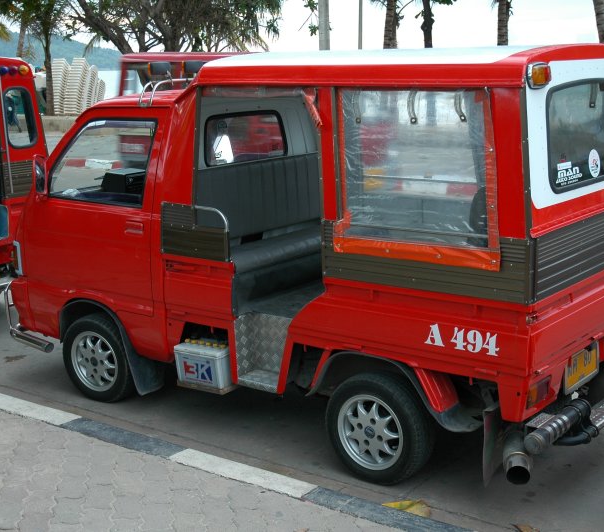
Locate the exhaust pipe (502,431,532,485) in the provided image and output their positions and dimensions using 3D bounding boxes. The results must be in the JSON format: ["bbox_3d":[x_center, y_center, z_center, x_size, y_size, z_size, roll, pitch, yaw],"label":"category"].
[{"bbox_3d":[0.896,0.787,3.970,0.120,0.120,0.270,2,26,10],"label":"exhaust pipe"}]

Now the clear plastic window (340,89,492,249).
[{"bbox_3d":[0.447,-0.397,3.843,0.700,0.625,0.020,8,10,37],"label":"clear plastic window"}]

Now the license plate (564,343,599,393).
[{"bbox_3d":[1.211,0.445,4.123,0.015,0.155,0.370,8,15,36],"label":"license plate"}]

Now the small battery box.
[{"bbox_3d":[-0.481,0.490,4.844,0.265,0.208,0.170,6,14,29],"label":"small battery box"}]

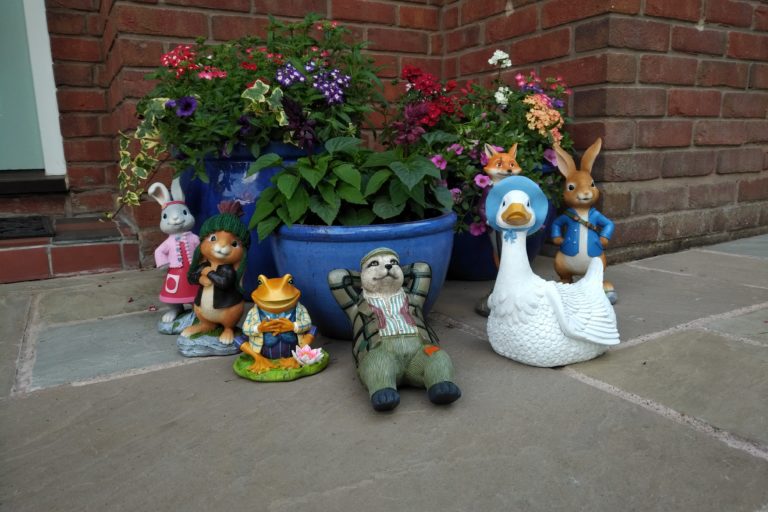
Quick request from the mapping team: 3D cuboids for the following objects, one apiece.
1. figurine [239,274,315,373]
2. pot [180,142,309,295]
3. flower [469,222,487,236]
[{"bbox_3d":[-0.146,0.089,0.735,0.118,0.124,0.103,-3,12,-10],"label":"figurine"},{"bbox_3d":[-0.273,-0.080,1.117,0.310,0.300,0.310,-4,13,-14],"label":"pot"},{"bbox_3d":[0.193,-0.055,1.100,0.036,0.028,0.024,0,12,5],"label":"flower"}]

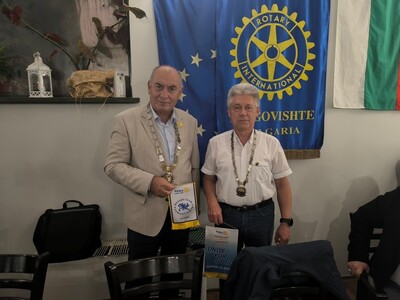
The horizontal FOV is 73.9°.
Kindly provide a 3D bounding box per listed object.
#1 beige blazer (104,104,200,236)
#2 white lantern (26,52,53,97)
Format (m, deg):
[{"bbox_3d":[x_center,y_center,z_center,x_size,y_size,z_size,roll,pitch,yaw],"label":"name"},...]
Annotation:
[{"bbox_3d":[-0.247,0.091,1.430,0.500,0.700,0.340,-2,7,-25],"label":"beige blazer"},{"bbox_3d":[-1.155,-0.540,1.920,0.115,0.312,0.115,2,6,13],"label":"white lantern"}]

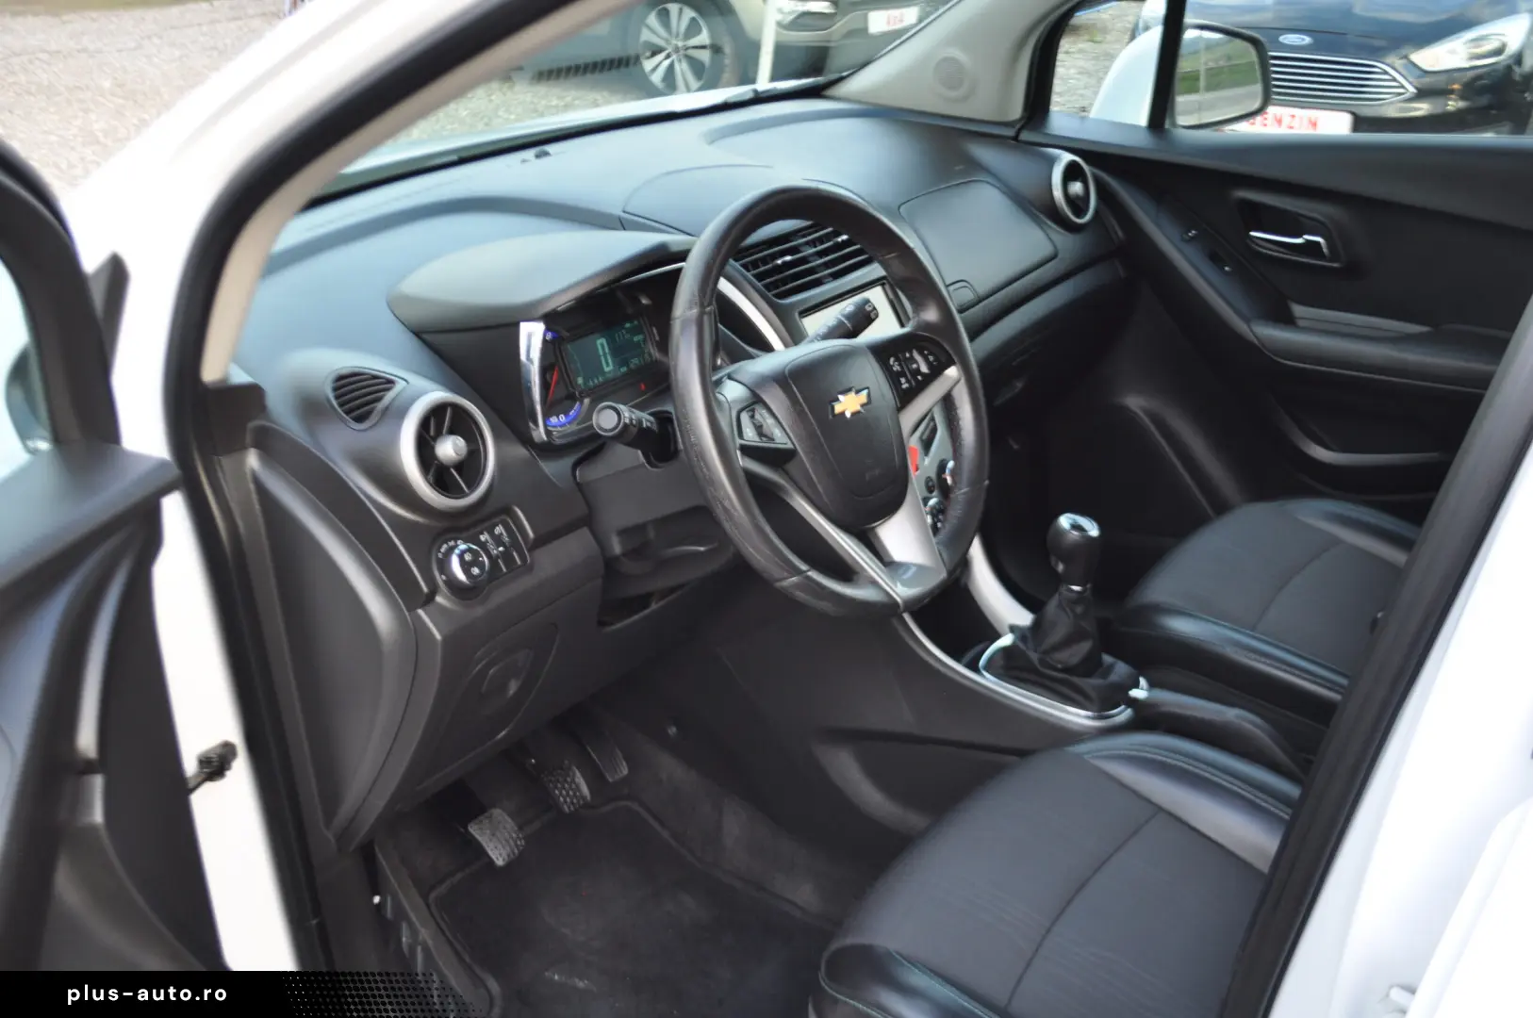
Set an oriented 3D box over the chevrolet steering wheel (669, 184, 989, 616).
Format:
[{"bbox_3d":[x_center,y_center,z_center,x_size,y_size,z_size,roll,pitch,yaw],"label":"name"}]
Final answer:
[{"bbox_3d":[0.051,-0.089,1.310,0.100,0.368,0.370,-15,10,45],"label":"chevrolet steering wheel"}]

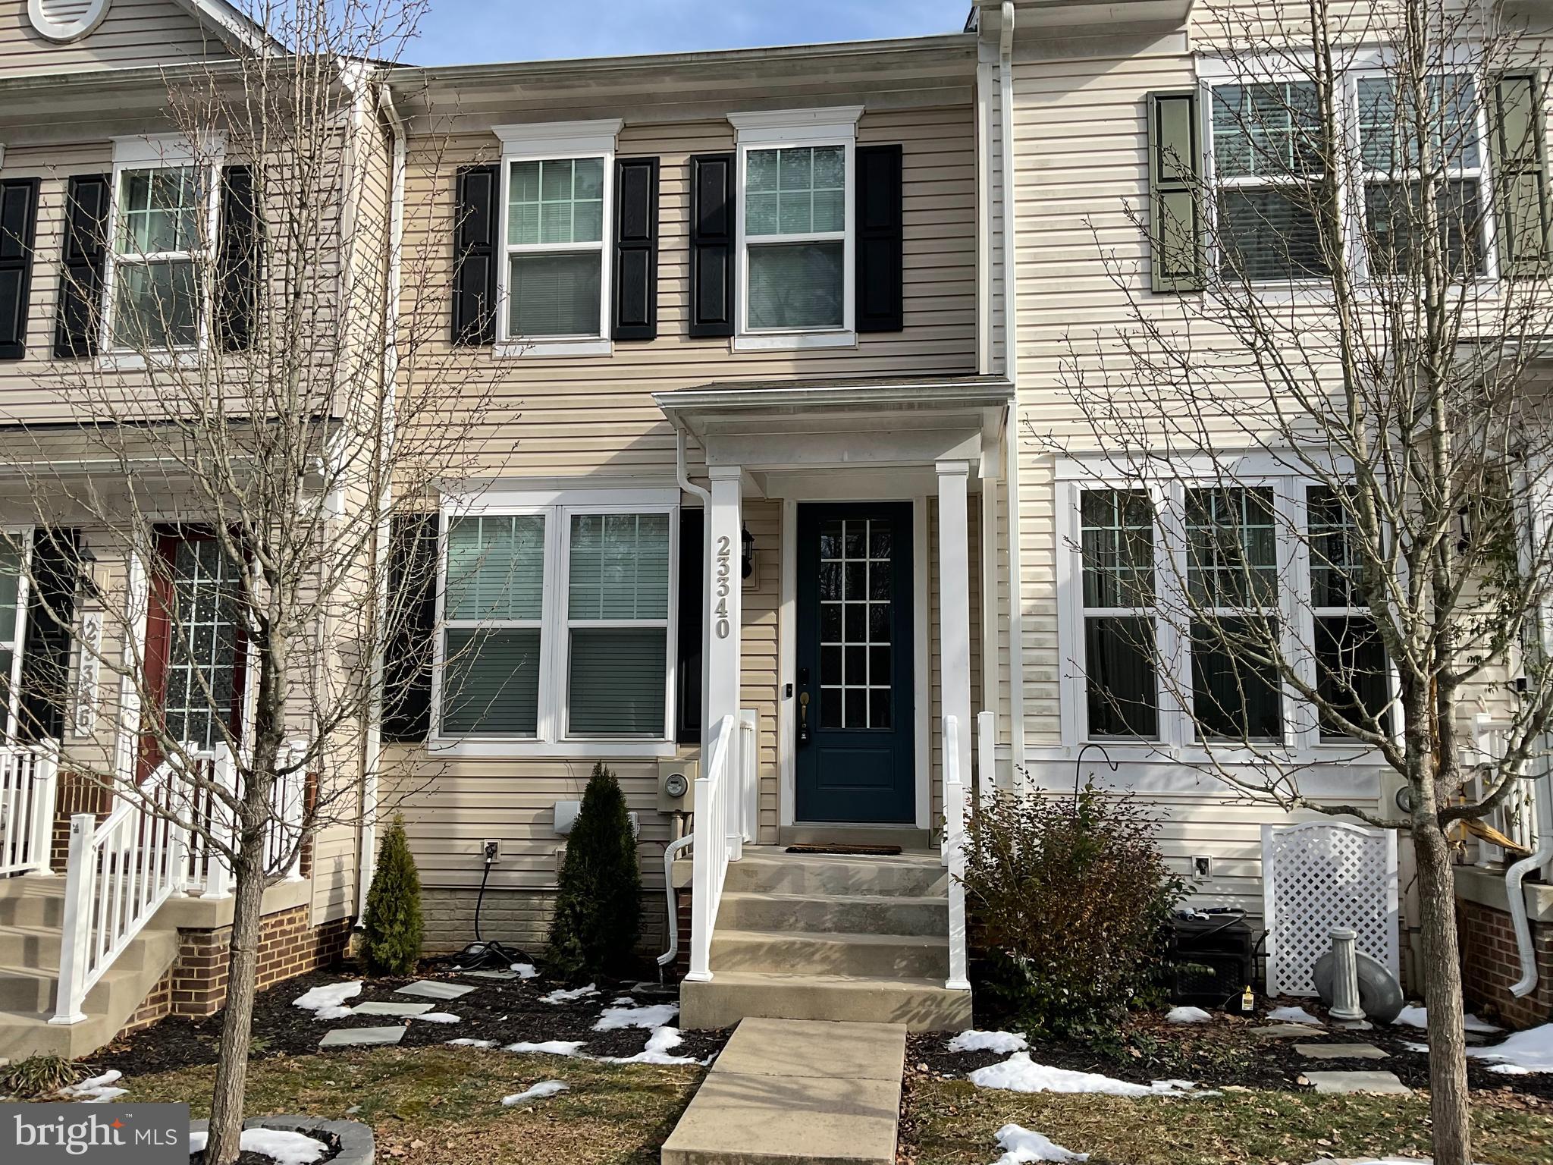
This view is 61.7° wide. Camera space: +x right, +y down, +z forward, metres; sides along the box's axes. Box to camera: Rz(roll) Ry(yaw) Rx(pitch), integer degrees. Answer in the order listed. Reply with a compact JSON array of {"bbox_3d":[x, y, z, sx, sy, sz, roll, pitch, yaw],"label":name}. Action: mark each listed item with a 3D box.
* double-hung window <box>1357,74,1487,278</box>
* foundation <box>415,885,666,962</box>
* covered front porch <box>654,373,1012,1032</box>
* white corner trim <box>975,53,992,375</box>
[{"bbox_3d":[4.522,-2.849,9.113,0.870,1.558,0.100,-1,-8,7],"label":"double-hung window"},{"bbox_3d":[-1.777,2.599,9.833,2.069,0.556,0.180,-1,-8,7],"label":"foundation"},{"bbox_3d":[0.371,0.390,8.392,2.308,4.308,2.697,-1,-8,7],"label":"covered front porch"},{"bbox_3d":[1.538,-2.701,9.610,0.106,2.436,0.100,-1,-8,7],"label":"white corner trim"}]

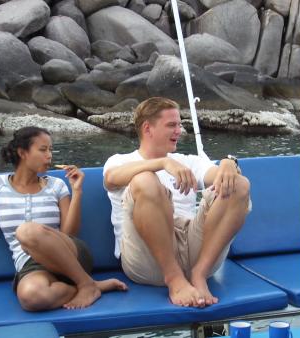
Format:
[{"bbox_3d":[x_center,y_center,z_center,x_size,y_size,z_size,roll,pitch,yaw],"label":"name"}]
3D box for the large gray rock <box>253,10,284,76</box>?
[{"bbox_3d":[2.858,-3.027,20.706,0.722,1.566,0.870,0,7,0],"label":"large gray rock"}]

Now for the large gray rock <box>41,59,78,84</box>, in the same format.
[{"bbox_3d":[-2.000,-2.154,18.966,0.800,0.592,0.696,0,7,0],"label":"large gray rock"}]

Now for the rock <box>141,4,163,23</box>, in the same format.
[{"bbox_3d":[0.063,-3.940,21.750,0.505,0.435,0.479,0,7,0],"label":"rock"}]

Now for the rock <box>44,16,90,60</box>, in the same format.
[{"bbox_3d":[-1.997,-3.121,20.532,1.131,1.087,1.044,0,7,0],"label":"rock"}]

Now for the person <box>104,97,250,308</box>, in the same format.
[{"bbox_3d":[0.108,0.103,3.610,0.580,0.820,0.640,-2,7,-15],"label":"person"}]

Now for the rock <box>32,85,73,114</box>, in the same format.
[{"bbox_3d":[-2.055,-1.465,18.096,0.887,0.652,0.783,0,7,0],"label":"rock"}]

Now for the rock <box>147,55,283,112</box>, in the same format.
[{"bbox_3d":[1.407,-1.837,18.444,2.871,1.262,1.740,0,7,0],"label":"rock"}]

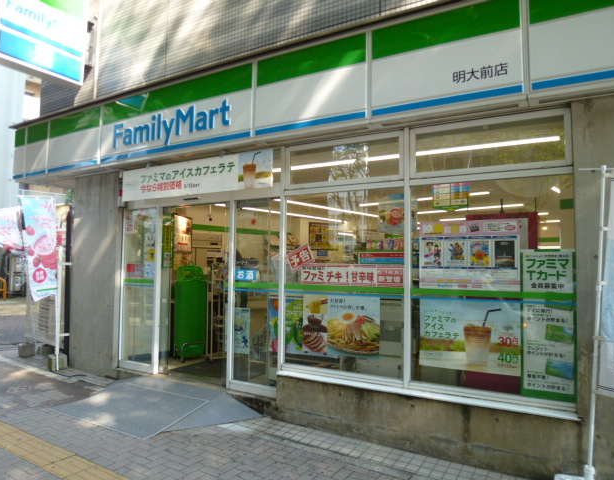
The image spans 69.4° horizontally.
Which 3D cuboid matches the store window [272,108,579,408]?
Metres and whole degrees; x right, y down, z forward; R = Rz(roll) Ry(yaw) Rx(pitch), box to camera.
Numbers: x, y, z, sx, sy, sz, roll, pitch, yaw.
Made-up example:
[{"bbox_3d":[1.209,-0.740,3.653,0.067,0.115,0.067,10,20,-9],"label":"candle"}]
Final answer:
[{"bbox_3d":[0.872,0.156,4.035,2.653,2.311,0.100,-1,-4,30],"label":"store window"}]

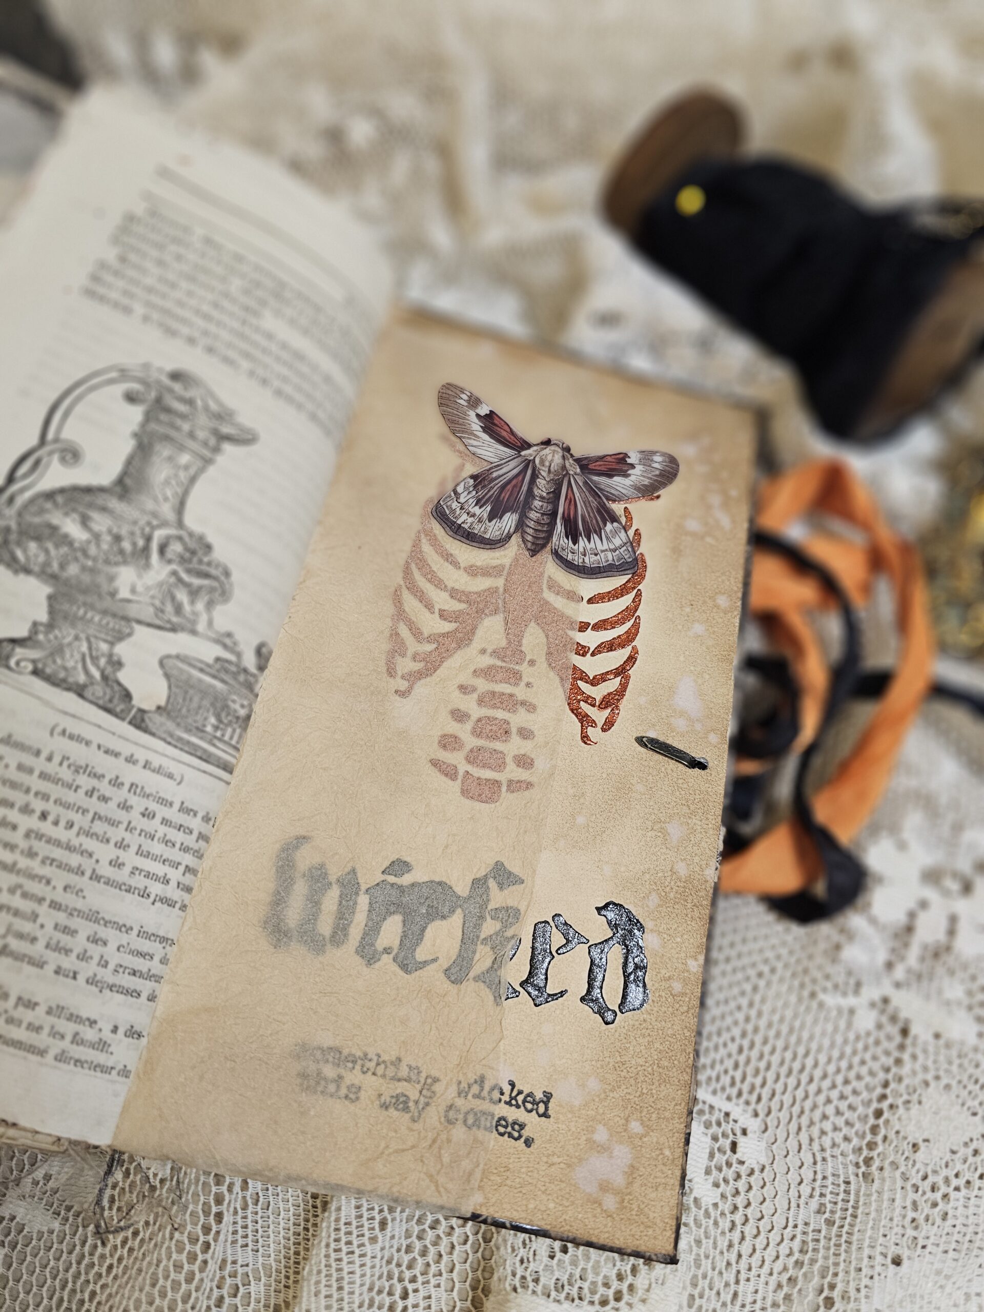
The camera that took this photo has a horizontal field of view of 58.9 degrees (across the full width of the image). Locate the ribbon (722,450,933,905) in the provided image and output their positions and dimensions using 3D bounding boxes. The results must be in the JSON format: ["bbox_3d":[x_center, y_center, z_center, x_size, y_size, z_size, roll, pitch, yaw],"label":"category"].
[{"bbox_3d":[0.068,-0.001,0.184,0.052,0.013,0.112,10,60,3],"label":"ribbon"}]

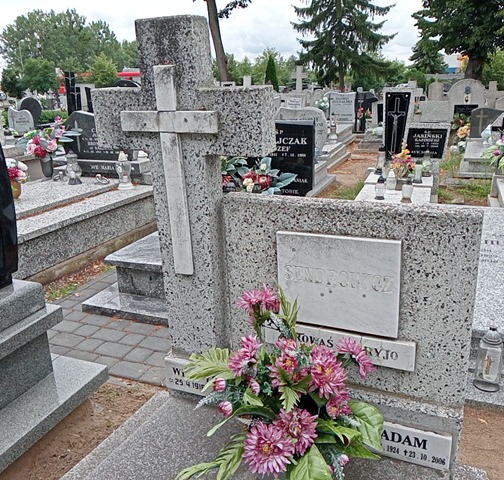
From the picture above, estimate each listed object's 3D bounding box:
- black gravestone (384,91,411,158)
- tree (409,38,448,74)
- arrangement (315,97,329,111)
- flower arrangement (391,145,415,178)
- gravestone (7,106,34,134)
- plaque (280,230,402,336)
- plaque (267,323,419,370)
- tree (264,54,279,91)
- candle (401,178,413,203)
[{"bbox_3d":[1.832,-1.437,6.500,0.294,0.882,0.100,5,19,21],"label":"black gravestone"},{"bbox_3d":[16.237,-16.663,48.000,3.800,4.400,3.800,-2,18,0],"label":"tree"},{"bbox_3d":[1.450,-2.848,10.800,0.280,0.280,0.250,5,19,21],"label":"arrangement"},{"bbox_3d":[1.706,-0.907,5.850,0.270,0.380,0.240,5,19,21],"label":"flower arrangement"},{"bbox_3d":[-4.307,-2.213,9.654,0.570,0.530,0.110,5,19,23],"label":"gravestone"},{"bbox_3d":[0.300,0.152,1.818,0.431,0.346,0.030,6,20,24],"label":"plaque"},{"bbox_3d":[0.310,0.389,1.895,0.557,0.107,0.025,6,20,24],"label":"plaque"},{"bbox_3d":[1.255,-10.280,33.447,1.000,3.090,1.000,-1,17,0],"label":"tree"},{"bbox_3d":[1.433,-0.456,4.800,0.098,0.225,0.098,6,18,22],"label":"candle"}]

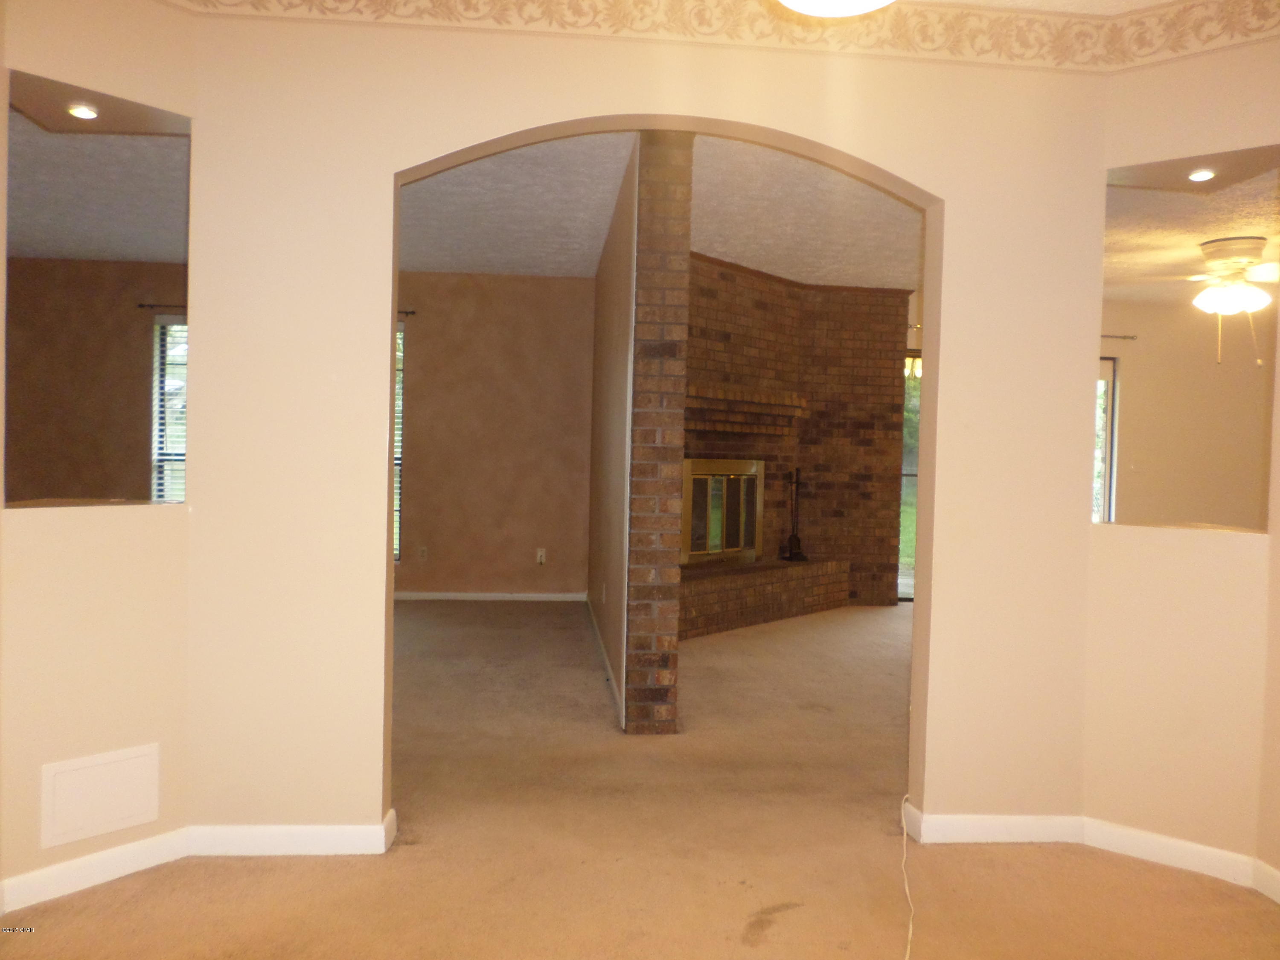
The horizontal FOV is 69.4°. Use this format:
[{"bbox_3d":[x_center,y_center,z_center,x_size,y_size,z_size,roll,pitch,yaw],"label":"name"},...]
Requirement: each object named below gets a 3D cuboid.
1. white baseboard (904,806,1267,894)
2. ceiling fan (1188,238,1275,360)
[{"bbox_3d":[1.235,1.034,2.602,0.828,0.087,0.300,1,2,-2],"label":"white baseboard"},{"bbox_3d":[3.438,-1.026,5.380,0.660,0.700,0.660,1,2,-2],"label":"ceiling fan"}]

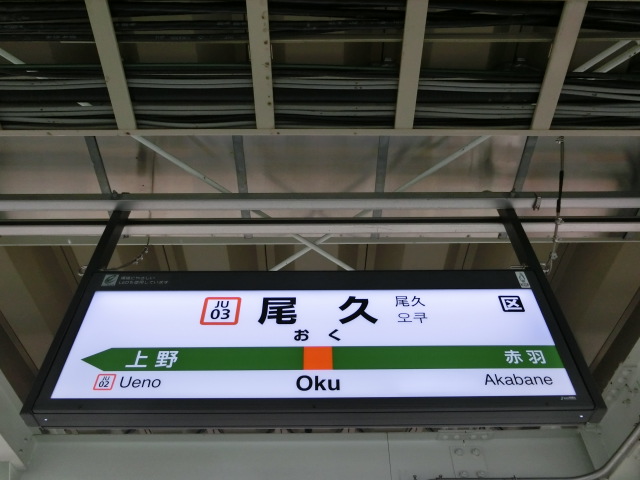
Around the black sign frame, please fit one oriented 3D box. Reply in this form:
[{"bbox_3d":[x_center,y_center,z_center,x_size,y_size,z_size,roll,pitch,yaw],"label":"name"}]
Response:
[{"bbox_3d":[-0.015,0.333,1.763,1.680,0.556,0.088,0,-48,-1],"label":"black sign frame"}]

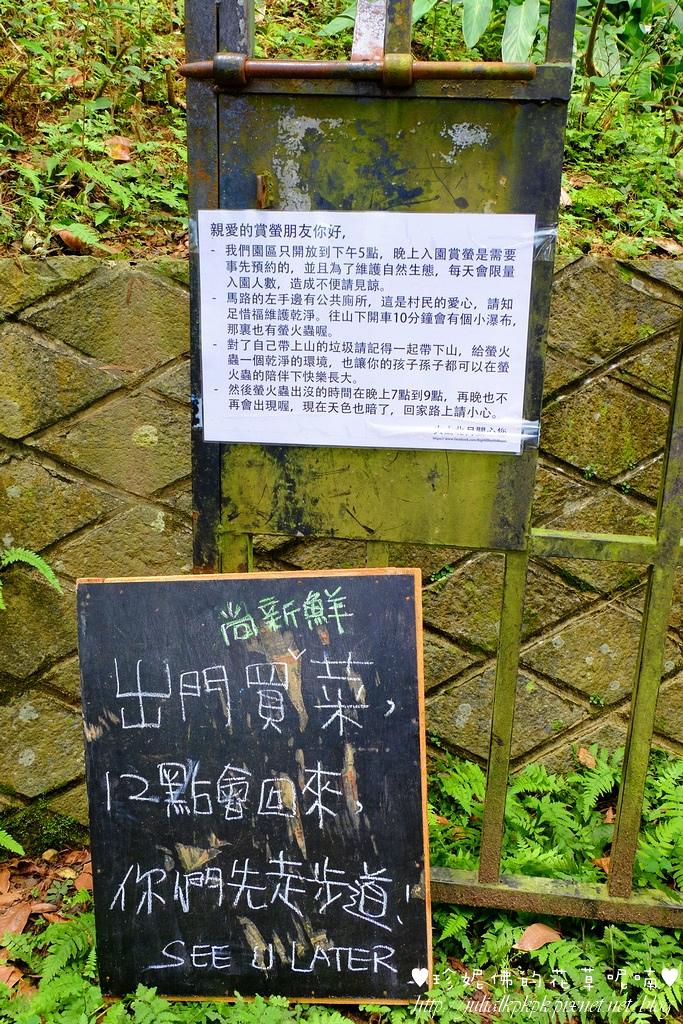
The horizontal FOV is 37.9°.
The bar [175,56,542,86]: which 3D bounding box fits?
[{"bbox_3d":[0.017,-0.527,1.184,0.425,0.036,0.038,3,16,5],"label":"bar"}]

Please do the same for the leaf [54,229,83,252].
[{"bbox_3d":[-0.461,-0.458,1.680,0.046,0.030,0.034,2,16,0],"label":"leaf"}]

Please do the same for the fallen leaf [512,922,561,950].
[{"bbox_3d":[0.295,0.640,1.500,0.072,0.024,0.040,2,16,0],"label":"fallen leaf"}]

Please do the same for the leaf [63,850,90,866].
[{"bbox_3d":[-0.453,0.592,1.700,0.046,0.014,0.028,2,16,0],"label":"leaf"}]

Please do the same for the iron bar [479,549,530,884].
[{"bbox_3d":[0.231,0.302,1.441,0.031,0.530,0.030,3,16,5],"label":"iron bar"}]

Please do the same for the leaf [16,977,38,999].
[{"bbox_3d":[-0.454,0.688,1.440,0.032,0.014,0.030,2,16,0],"label":"leaf"}]

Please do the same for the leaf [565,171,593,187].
[{"bbox_3d":[0.461,-0.641,1.920,0.050,0.022,0.030,2,16,0],"label":"leaf"}]

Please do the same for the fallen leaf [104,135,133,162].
[{"bbox_3d":[-0.415,-0.679,1.860,0.053,0.034,0.042,2,16,0],"label":"fallen leaf"}]

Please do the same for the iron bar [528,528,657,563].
[{"bbox_3d":[0.338,0.049,1.353,0.166,0.029,0.030,3,16,5],"label":"iron bar"}]

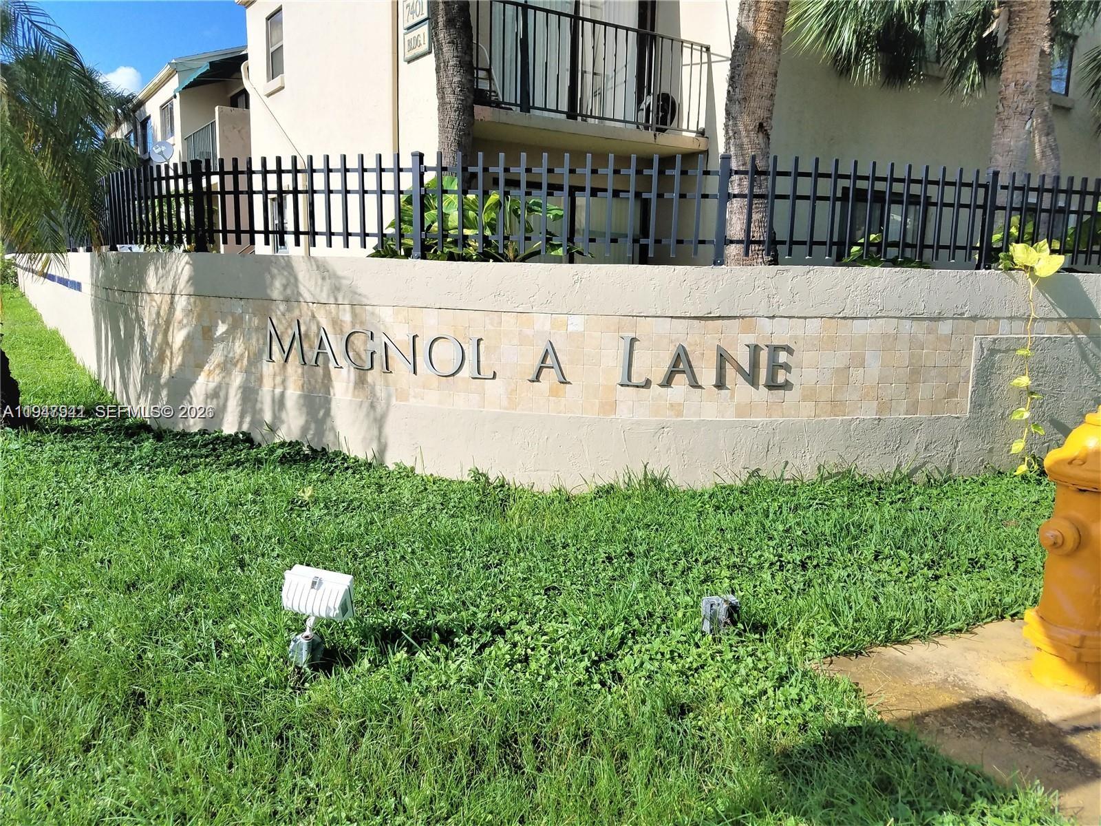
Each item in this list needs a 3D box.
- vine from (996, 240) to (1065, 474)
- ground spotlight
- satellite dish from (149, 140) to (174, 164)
[{"bbox_3d":[3.096,-0.352,5.330,0.380,1.480,0.200,-3,12,-20],"label":"vine"},{"bbox_3d":[-0.759,0.667,2.700,0.215,0.310,0.155,5,12,19],"label":"ground spotlight"},{"bbox_3d":[-9.305,-6.244,19.800,0.550,0.560,0.380,2,-3,2],"label":"satellite dish"}]

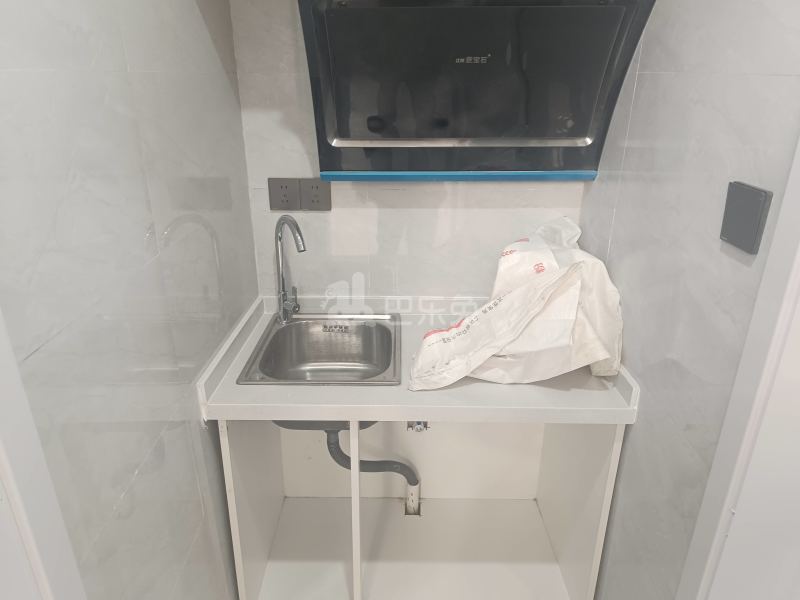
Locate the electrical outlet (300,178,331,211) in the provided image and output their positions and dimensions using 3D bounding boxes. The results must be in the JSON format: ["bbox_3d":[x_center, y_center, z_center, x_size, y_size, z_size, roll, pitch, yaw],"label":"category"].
[{"bbox_3d":[-0.234,-0.293,1.543,0.086,0.086,0.009,0,20,0],"label":"electrical outlet"}]

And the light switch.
[{"bbox_3d":[0.500,-0.119,0.804,0.010,0.086,0.086,0,20,0],"label":"light switch"}]

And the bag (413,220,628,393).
[{"bbox_3d":[0.261,-0.010,1.335,0.484,0.319,0.356,0,20,0],"label":"bag"}]

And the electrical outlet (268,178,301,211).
[{"bbox_3d":[-0.319,-0.293,1.543,0.086,0.086,0.009,0,20,0],"label":"electrical outlet"}]

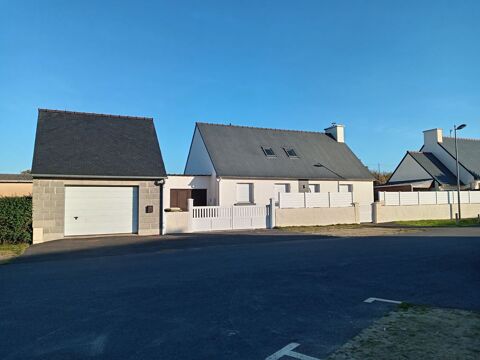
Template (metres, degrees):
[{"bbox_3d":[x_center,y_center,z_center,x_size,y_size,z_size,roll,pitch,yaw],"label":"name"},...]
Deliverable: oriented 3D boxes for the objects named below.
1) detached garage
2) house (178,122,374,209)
[{"bbox_3d":[-6.960,-0.274,18.470,5.340,6.060,5.930,1,-5,-25],"label":"detached garage"},{"bbox_3d":[1.985,-0.770,29.347,14.560,7.500,8.130,1,-5,-25],"label":"house"}]

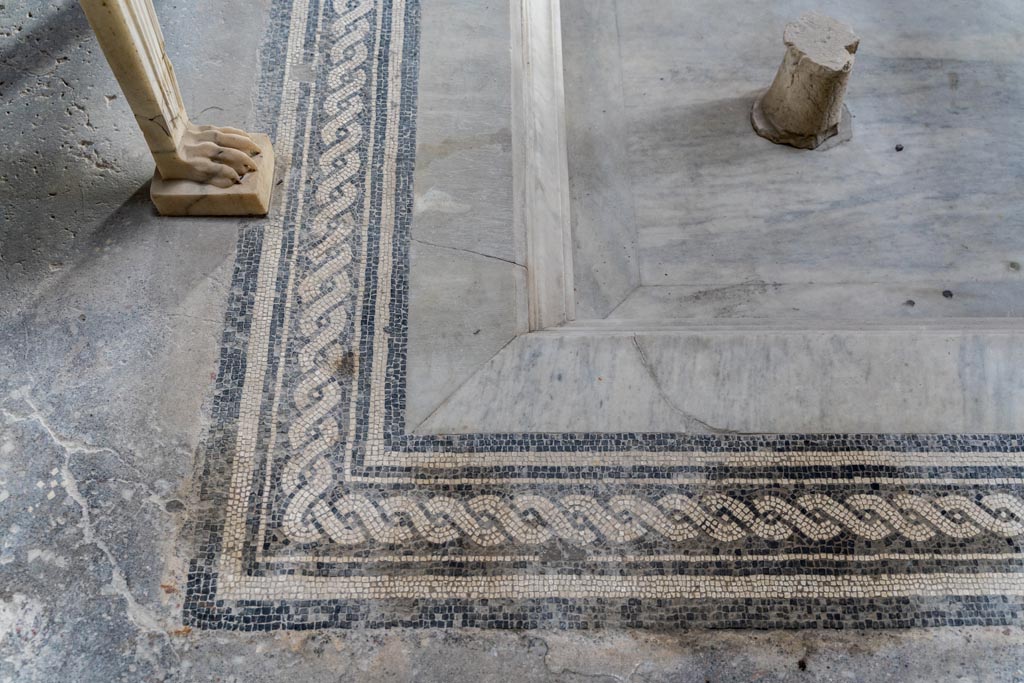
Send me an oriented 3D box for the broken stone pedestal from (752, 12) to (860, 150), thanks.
[{"bbox_3d":[0.685,-0.596,2.275,0.224,0.218,0.222,0,61,-1],"label":"broken stone pedestal"}]

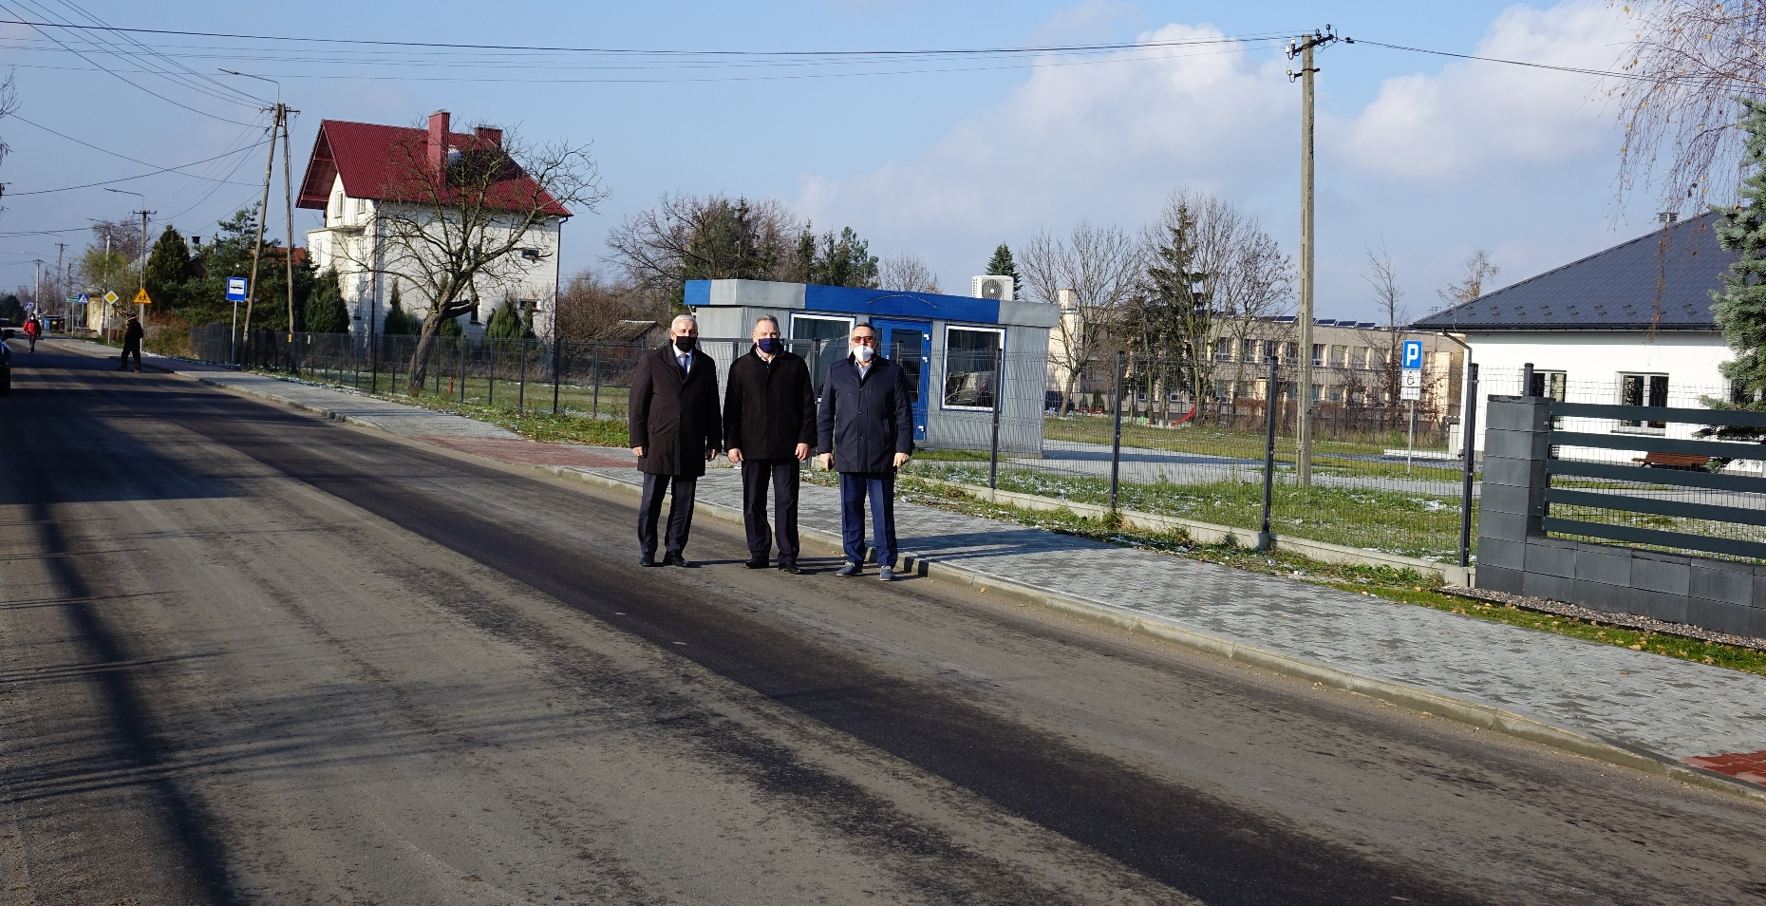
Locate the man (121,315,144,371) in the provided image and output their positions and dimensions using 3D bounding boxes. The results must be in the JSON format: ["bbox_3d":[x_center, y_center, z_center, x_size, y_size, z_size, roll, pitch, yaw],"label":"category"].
[{"bbox_3d":[-23.145,-3.374,60.500,0.650,1.740,0.550,3,3,9],"label":"man"}]

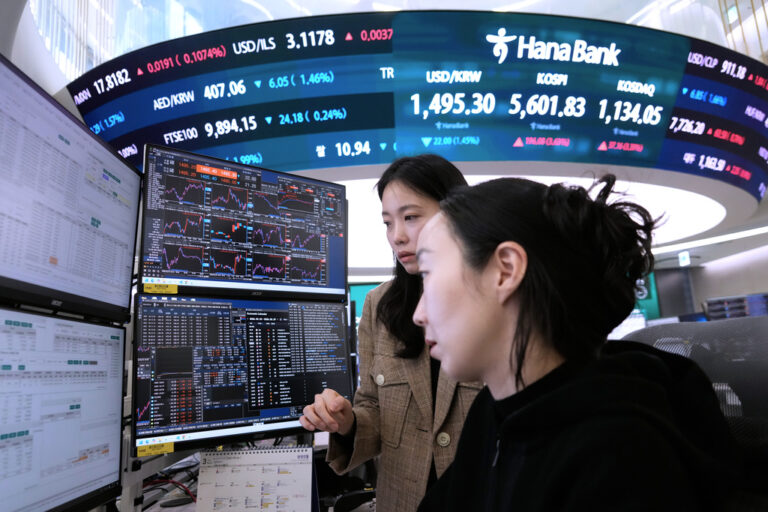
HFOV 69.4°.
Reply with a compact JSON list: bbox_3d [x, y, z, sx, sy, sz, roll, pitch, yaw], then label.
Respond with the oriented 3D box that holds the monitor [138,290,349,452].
[{"bbox_3d":[-0.313,0.266,1.323,0.553,0.331,0.049,7,-16,-41],"label":"monitor"}]

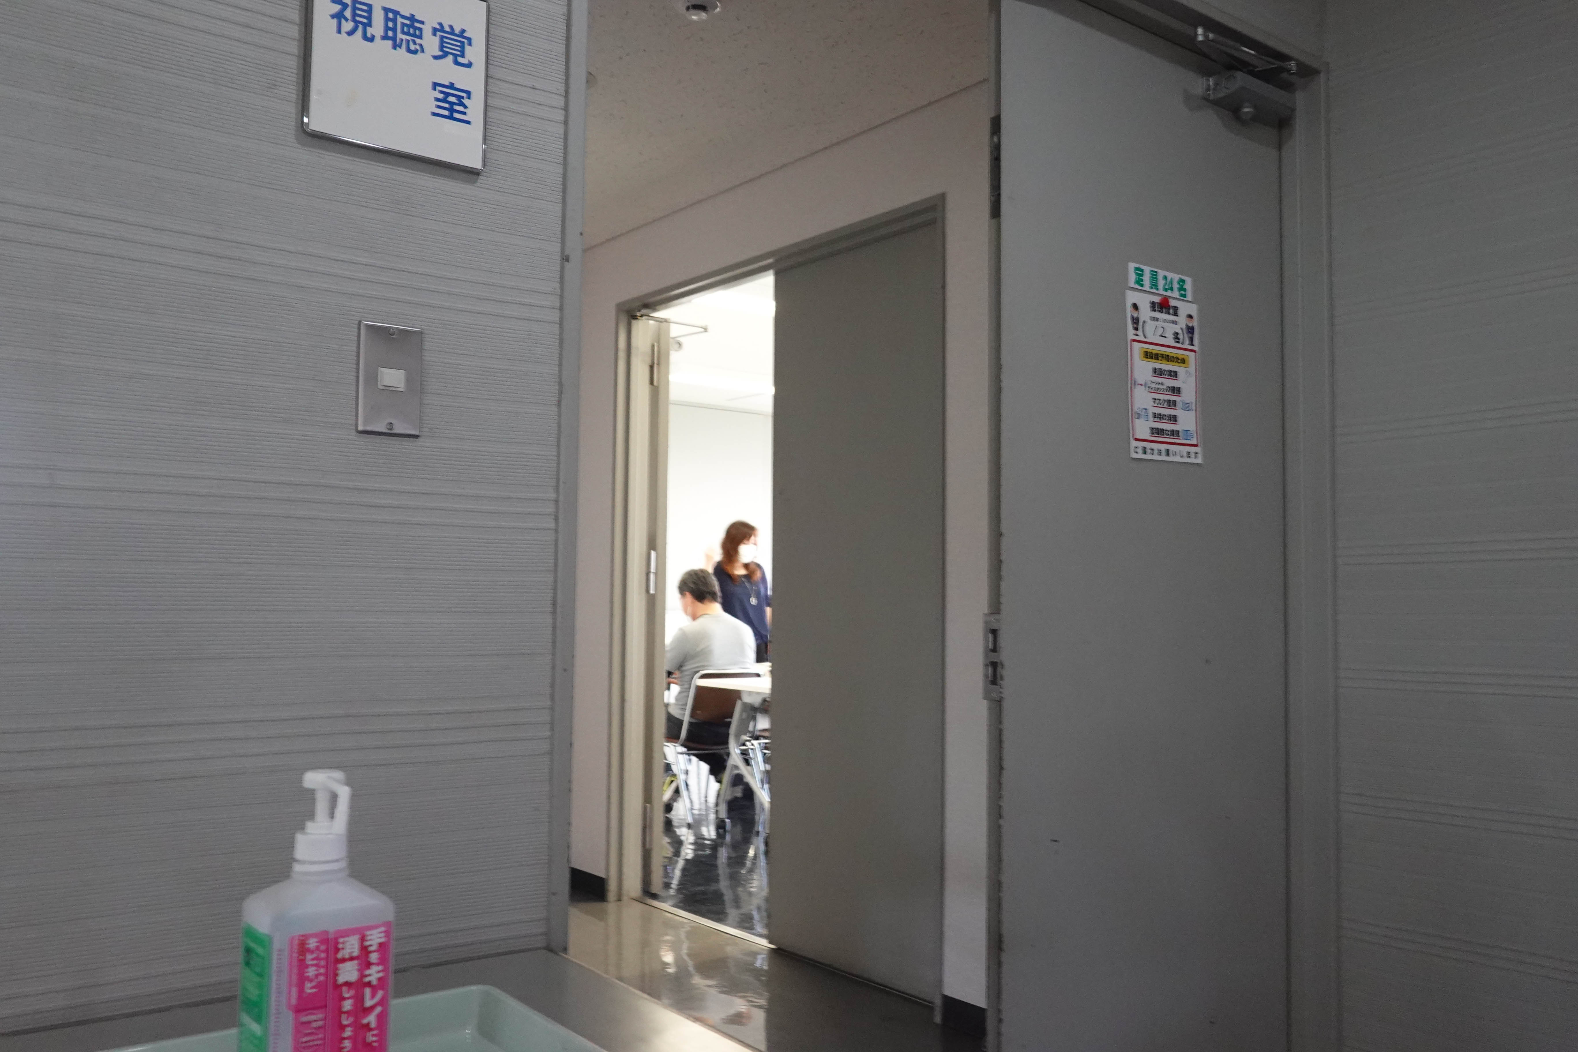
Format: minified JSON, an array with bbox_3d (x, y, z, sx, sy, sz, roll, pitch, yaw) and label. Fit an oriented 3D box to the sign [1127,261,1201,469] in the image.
[{"bbox_3d":[0.704,-0.298,2.459,0.222,0.358,0.005,3,-4,-38],"label":"sign"}]

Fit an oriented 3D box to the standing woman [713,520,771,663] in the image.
[{"bbox_3d":[-0.291,0.774,8.000,0.470,1.619,0.320,3,-4,-38],"label":"standing woman"}]

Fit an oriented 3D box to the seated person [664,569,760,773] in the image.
[{"bbox_3d":[-0.541,0.877,6.965,0.500,1.280,0.760,3,-4,-38],"label":"seated person"}]

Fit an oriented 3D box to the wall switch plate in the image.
[{"bbox_3d":[-0.445,-0.163,1.467,0.070,0.120,0.010,3,-4,-38],"label":"wall switch plate"}]

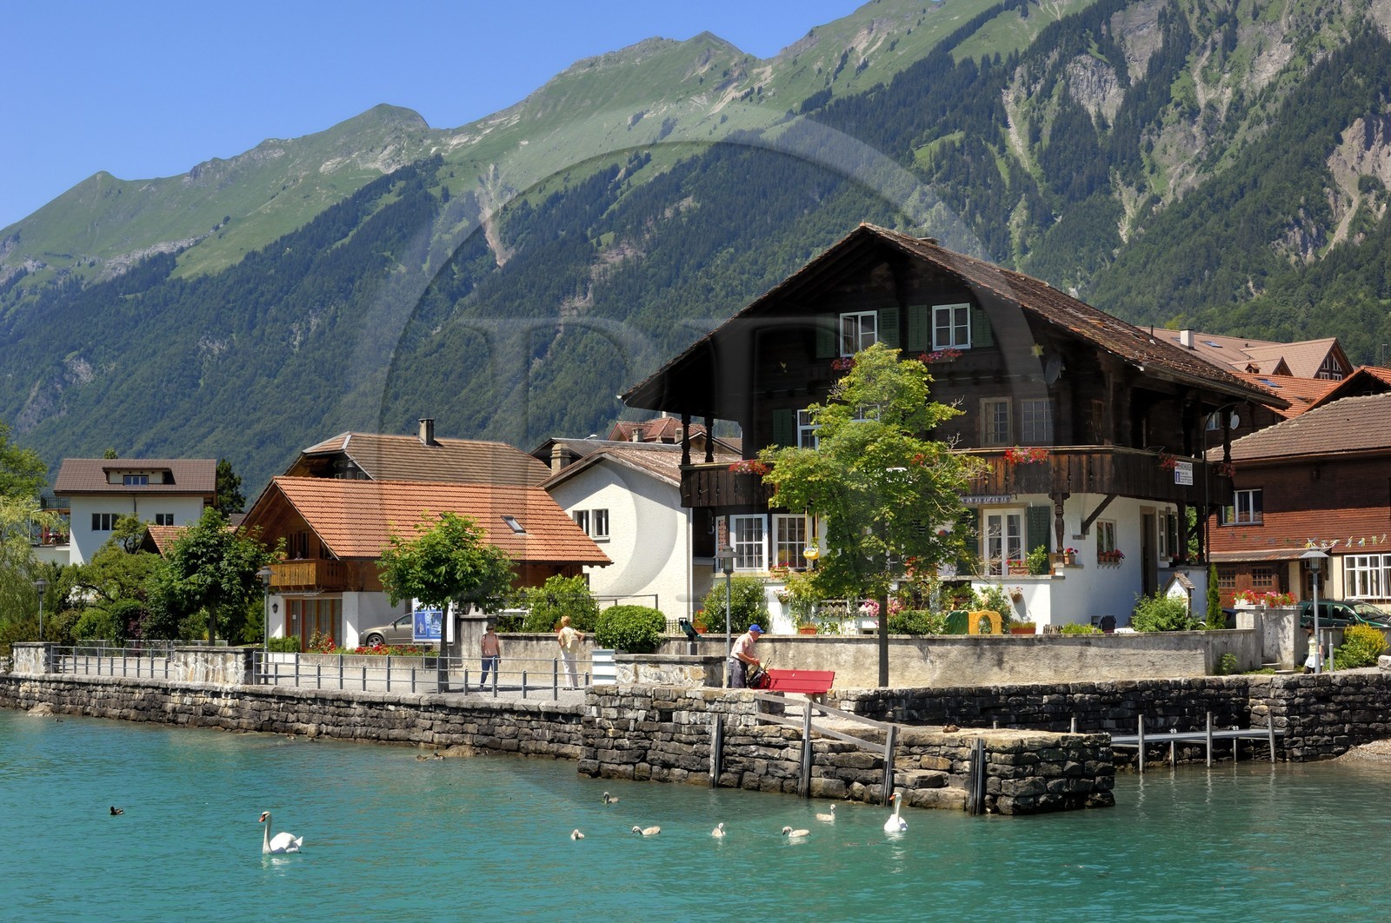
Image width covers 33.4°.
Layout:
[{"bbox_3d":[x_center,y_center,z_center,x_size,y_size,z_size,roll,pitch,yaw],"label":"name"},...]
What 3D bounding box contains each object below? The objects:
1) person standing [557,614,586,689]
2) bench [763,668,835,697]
[{"bbox_3d":[-2.858,4.383,52.957,0.540,1.690,0.380,2,-4,-30],"label":"person standing"},{"bbox_3d":[1.767,4.114,41.428,1.660,0.820,0.560,-4,-5,43],"label":"bench"}]

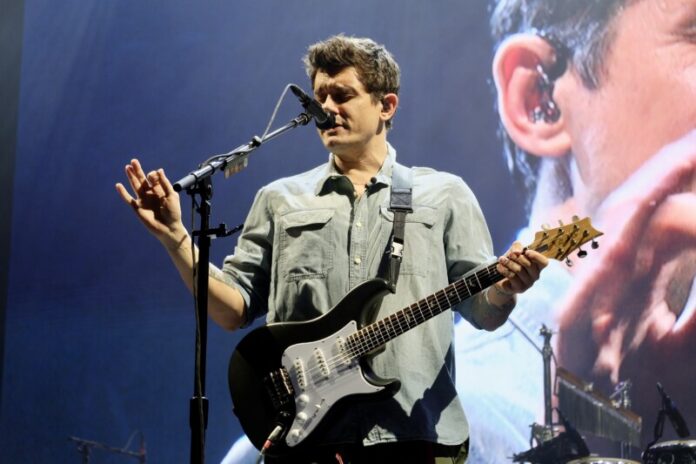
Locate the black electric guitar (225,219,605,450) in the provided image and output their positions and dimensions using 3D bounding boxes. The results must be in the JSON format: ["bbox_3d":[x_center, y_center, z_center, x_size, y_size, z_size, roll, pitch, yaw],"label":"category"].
[{"bbox_3d":[0.154,0.203,5.334,0.963,0.320,0.070,-28,-29,13],"label":"black electric guitar"}]

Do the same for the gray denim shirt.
[{"bbox_3d":[0.027,0.151,5.500,0.615,0.745,0.320,-2,-16,11],"label":"gray denim shirt"}]

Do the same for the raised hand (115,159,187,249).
[{"bbox_3d":[-0.455,-0.066,5.370,0.130,0.210,0.100,-22,-3,-10],"label":"raised hand"}]

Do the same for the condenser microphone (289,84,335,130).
[{"bbox_3d":[-0.086,-0.292,5.450,0.047,0.047,0.170,-10,-37,32],"label":"condenser microphone"}]

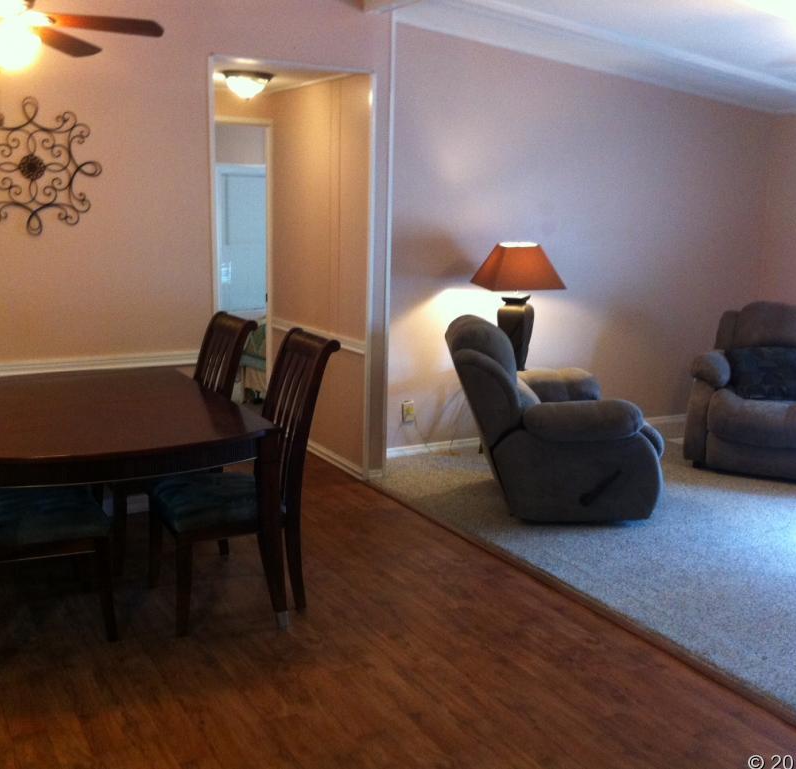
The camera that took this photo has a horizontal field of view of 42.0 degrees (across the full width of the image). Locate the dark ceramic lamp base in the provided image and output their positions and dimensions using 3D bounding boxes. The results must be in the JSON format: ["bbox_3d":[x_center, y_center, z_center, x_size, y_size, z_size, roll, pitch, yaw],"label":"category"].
[{"bbox_3d":[0.694,-0.296,6.193,0.188,0.495,0.188,6,12,26],"label":"dark ceramic lamp base"}]

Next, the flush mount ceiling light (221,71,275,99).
[{"bbox_3d":[-0.832,-1.646,5.754,0.307,0.129,0.307,-4,12,-26],"label":"flush mount ceiling light"}]

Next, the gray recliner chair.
[{"bbox_3d":[0.772,0.116,5.471,1.059,0.990,1.020,0,11,-3],"label":"gray recliner chair"}]

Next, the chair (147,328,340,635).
[{"bbox_3d":[-0.613,0.341,4.007,0.663,1.054,0.515,-4,12,-26],"label":"chair"}]

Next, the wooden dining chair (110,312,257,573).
[{"bbox_3d":[-0.996,0.228,4.563,0.653,1.054,0.515,-4,12,-26],"label":"wooden dining chair"}]

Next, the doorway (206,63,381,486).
[{"bbox_3d":[-0.549,-0.532,5.467,0.881,2.218,0.119,-4,12,-26],"label":"doorway"}]

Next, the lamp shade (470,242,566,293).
[{"bbox_3d":[0.706,-0.702,6.117,0.450,0.247,0.450,-1,11,-12],"label":"lamp shade"}]

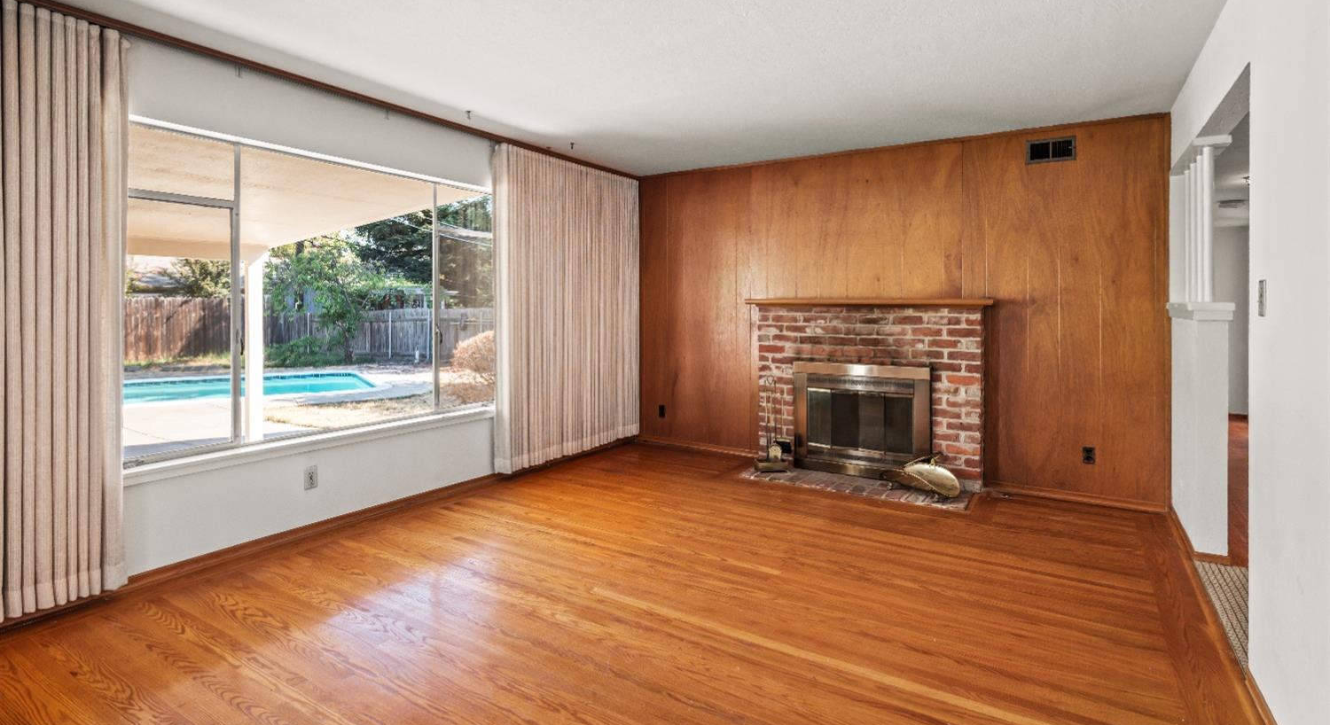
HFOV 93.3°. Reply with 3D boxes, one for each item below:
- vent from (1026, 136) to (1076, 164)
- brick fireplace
[{"bbox_3d":[2.493,-1.369,4.056,0.272,0.153,0.030,2,4,33],"label":"vent"},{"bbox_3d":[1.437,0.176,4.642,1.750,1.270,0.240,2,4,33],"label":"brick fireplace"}]

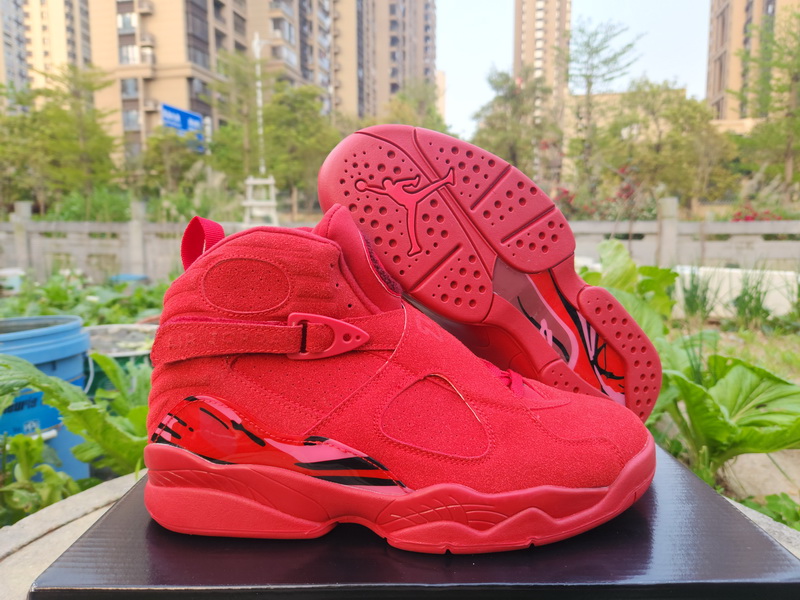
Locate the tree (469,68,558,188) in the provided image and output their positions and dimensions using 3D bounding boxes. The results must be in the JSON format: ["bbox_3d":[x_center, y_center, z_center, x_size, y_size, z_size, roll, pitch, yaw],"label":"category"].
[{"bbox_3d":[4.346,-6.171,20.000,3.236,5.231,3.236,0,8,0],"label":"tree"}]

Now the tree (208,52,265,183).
[{"bbox_3d":[-6.152,-6.529,20.000,2.107,5.720,2.107,0,8,0],"label":"tree"}]

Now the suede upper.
[{"bbox_3d":[0.000,0.022,0.303,0.288,0.146,0.103,0,8,0],"label":"suede upper"}]

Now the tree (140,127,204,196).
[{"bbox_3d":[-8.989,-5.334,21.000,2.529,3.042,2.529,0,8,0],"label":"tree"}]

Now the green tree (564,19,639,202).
[{"bbox_3d":[7.203,-6.631,19.000,2.645,6.864,2.645,0,8,0],"label":"green tree"}]

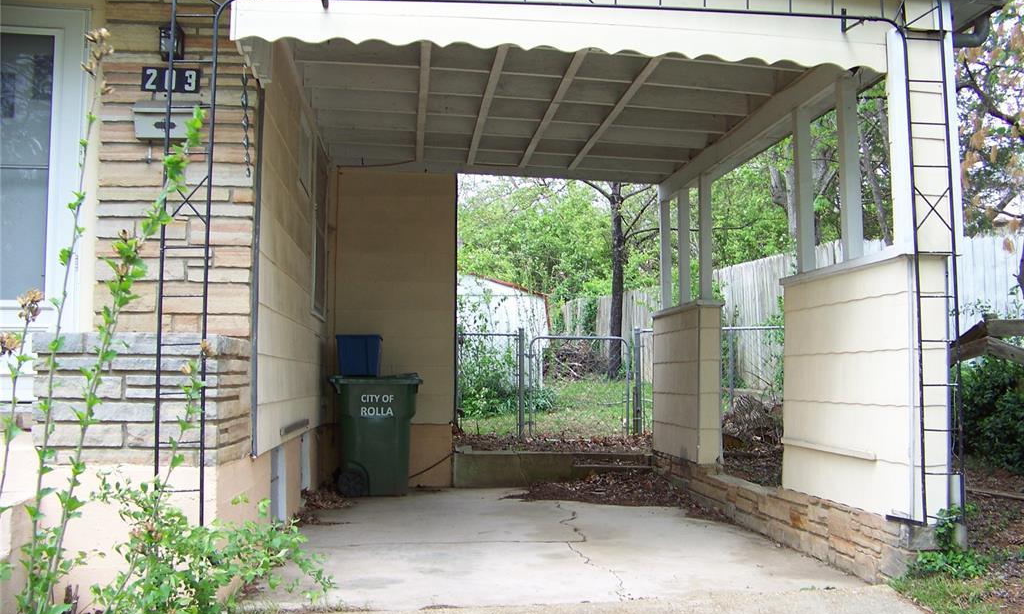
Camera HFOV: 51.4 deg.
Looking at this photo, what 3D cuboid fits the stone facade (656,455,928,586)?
[{"bbox_3d":[1.775,1.433,7.911,0.220,0.380,5.450,0,-4,-6],"label":"stone facade"}]

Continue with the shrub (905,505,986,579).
[{"bbox_3d":[2.175,1.161,5.275,0.370,0.370,0.300,0,-4,-6],"label":"shrub"}]

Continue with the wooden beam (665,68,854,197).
[{"bbox_3d":[1.823,-1.285,8.279,0.190,0.225,4.900,0,-4,-6],"label":"wooden beam"}]

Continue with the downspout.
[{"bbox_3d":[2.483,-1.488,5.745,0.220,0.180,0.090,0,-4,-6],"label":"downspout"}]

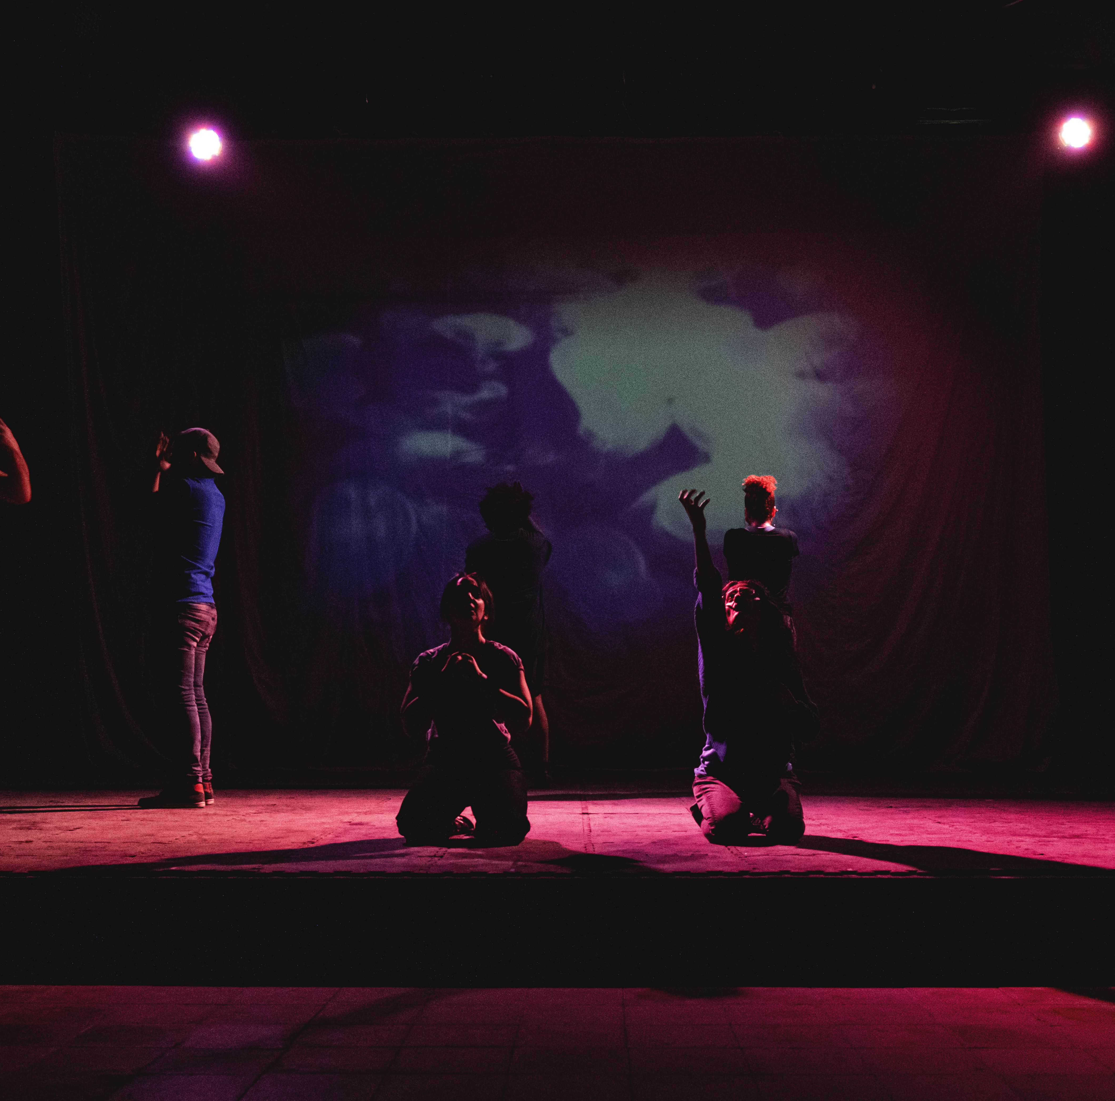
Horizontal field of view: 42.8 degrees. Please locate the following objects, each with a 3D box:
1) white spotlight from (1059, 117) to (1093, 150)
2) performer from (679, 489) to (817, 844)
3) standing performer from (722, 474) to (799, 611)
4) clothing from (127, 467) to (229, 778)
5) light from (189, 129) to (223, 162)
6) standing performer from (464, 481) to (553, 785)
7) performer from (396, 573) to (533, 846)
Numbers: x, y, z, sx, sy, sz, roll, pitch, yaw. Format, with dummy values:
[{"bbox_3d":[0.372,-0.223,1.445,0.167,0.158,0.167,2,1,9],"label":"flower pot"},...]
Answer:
[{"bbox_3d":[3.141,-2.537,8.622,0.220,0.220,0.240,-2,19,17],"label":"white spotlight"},{"bbox_3d":[0.721,0.429,5.384,0.500,1.328,0.620,0,-5,5],"label":"performer"},{"bbox_3d":[1.099,0.445,7.692,0.440,1.730,0.360,0,-5,3],"label":"standing performer"},{"bbox_3d":[-1.796,0.348,6.697,0.400,1.476,0.450,-2,-6,21],"label":"clothing"},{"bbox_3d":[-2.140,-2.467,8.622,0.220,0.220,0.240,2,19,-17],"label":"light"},{"bbox_3d":[-0.283,0.471,8.091,0.500,1.752,0.400,0,-5,3],"label":"standing performer"},{"bbox_3d":[-0.348,0.589,5.368,0.490,1.006,0.620,0,-5,0],"label":"performer"}]

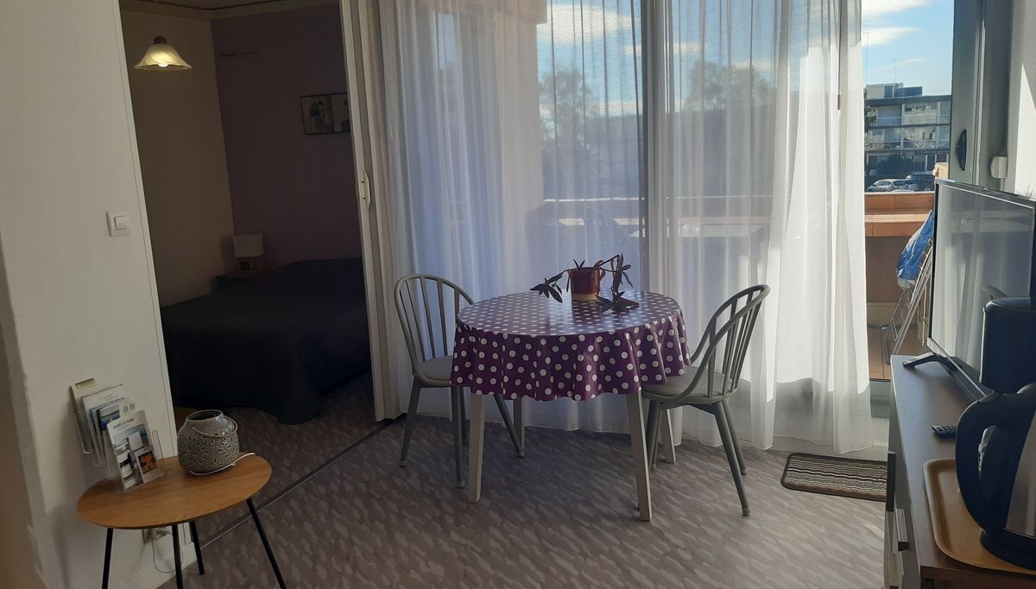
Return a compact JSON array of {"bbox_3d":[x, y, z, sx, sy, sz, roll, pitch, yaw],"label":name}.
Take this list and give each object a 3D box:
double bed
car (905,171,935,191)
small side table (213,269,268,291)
[{"bbox_3d":[-1.466,0.223,5.119,1.450,0.580,1.930,1,12,22],"label":"double bed"},{"bbox_3d":[34.893,-9.410,66.000,4.400,1.650,1.800,-13,15,-40],"label":"car"},{"bbox_3d":[-2.066,0.105,6.124,0.420,0.490,0.380,1,12,22],"label":"small side table"}]

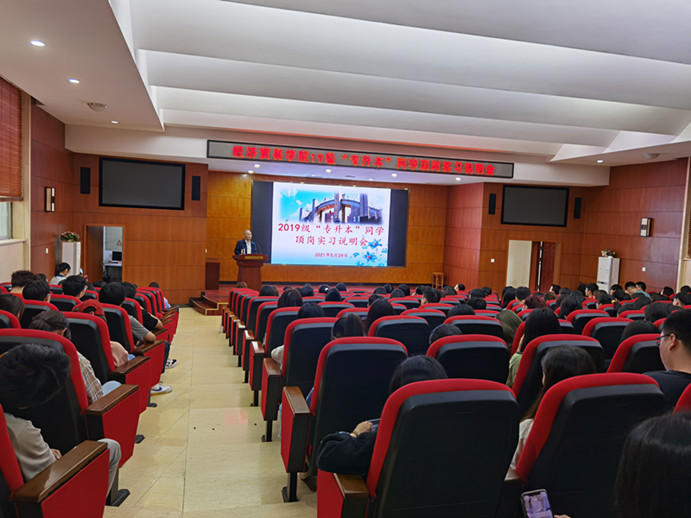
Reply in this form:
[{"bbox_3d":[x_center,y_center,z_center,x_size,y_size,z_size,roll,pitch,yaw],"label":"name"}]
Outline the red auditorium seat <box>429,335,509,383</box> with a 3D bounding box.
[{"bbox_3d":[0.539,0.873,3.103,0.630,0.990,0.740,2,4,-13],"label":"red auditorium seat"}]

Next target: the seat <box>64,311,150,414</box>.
[{"bbox_3d":[-1.726,0.753,3.590,0.610,0.885,0.650,3,4,4],"label":"seat"}]

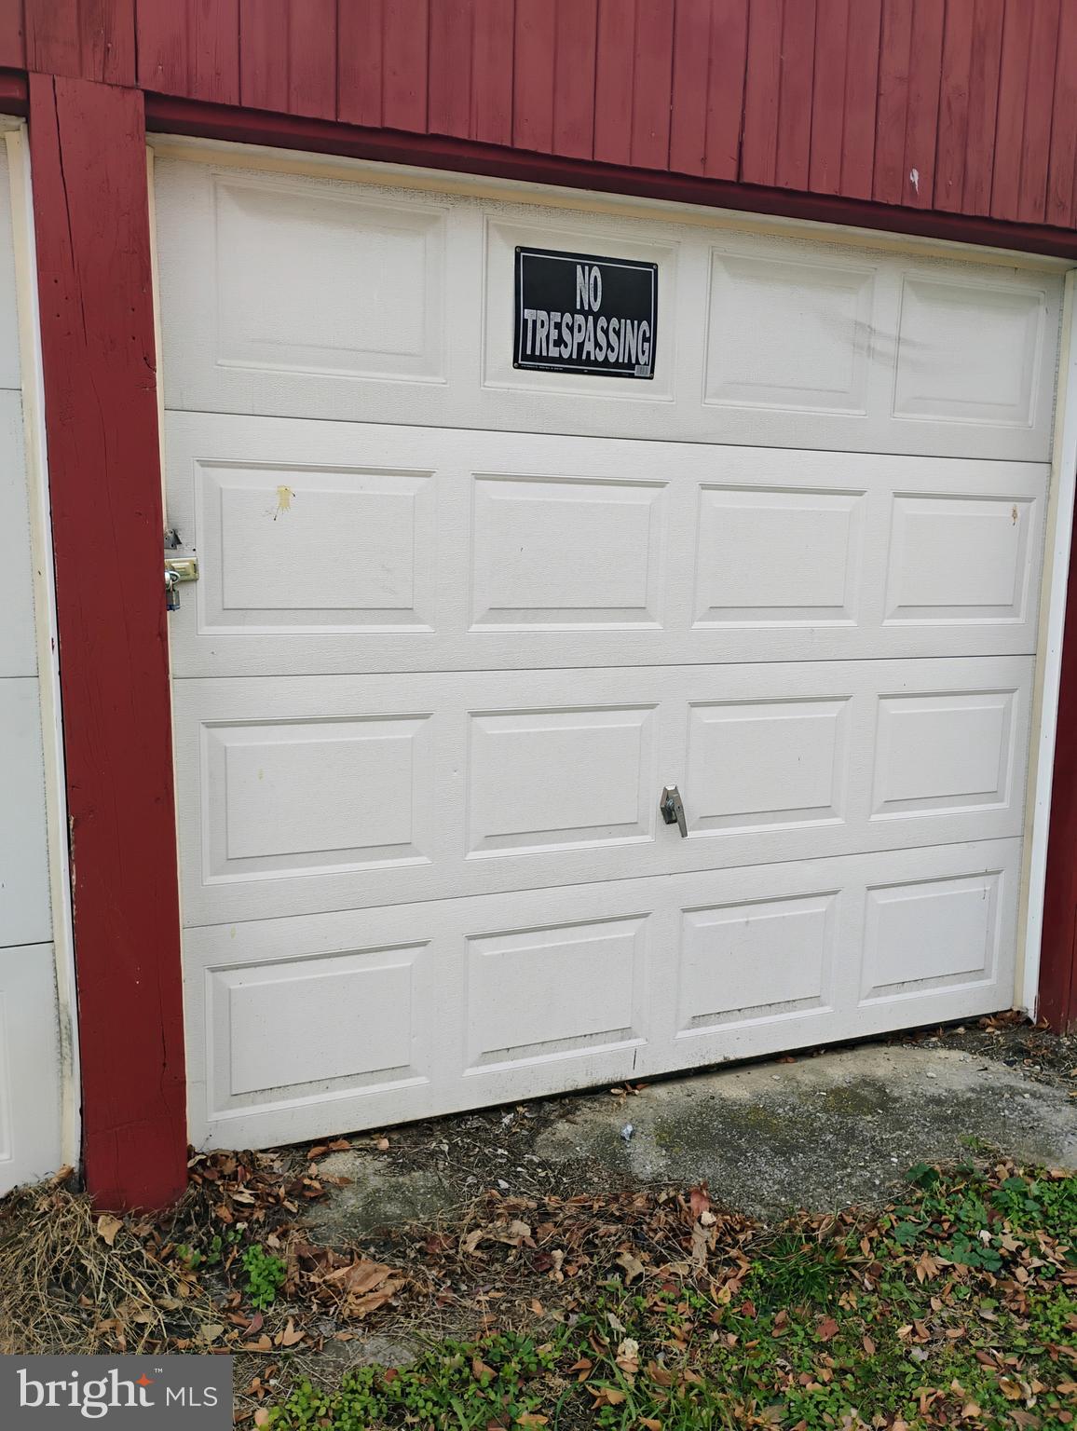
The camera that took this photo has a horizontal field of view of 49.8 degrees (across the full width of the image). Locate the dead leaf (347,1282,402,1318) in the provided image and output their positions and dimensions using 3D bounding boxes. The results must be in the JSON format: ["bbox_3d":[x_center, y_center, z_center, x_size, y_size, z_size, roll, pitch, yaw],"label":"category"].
[{"bbox_3d":[-0.300,1.067,2.113,0.065,0.030,0.115,10,12,44],"label":"dead leaf"}]

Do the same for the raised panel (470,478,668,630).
[{"bbox_3d":[0.078,-0.372,2.684,0.493,0.341,0.020,-3,10,-24],"label":"raised panel"}]

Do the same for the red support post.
[{"bbox_3d":[-0.831,-0.053,2.271,0.195,2.150,0.190,-3,10,-24],"label":"red support post"}]

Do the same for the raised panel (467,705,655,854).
[{"bbox_3d":[0.066,0.153,2.766,0.490,0.337,0.020,-3,10,-24],"label":"raised panel"}]

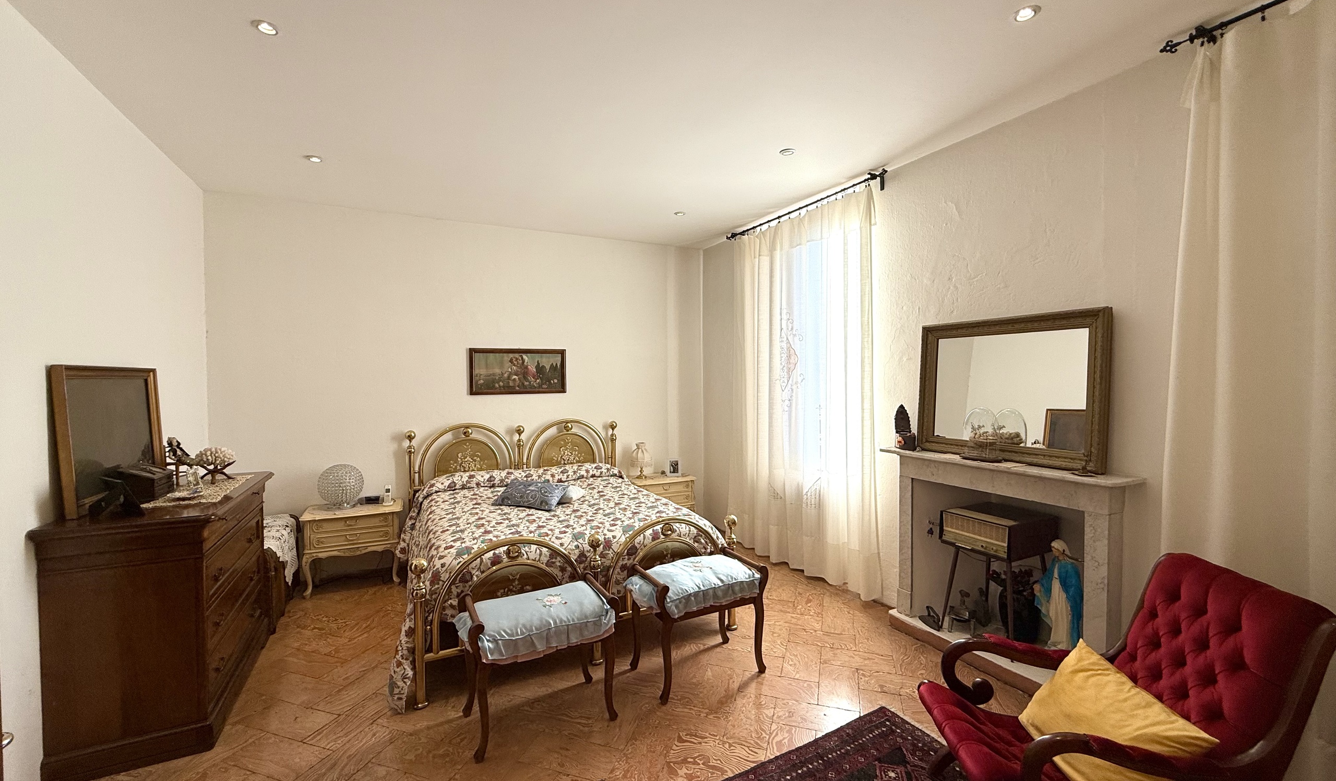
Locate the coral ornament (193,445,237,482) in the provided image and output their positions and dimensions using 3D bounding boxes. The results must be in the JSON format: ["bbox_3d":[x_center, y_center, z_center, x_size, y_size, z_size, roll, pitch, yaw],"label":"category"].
[{"bbox_3d":[-2.424,0.390,2.891,0.170,0.185,0.150,-1,2,-15],"label":"coral ornament"}]

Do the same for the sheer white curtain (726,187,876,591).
[{"bbox_3d":[0.946,0.013,4.166,0.141,2.686,1.613,-1,2,-27],"label":"sheer white curtain"}]

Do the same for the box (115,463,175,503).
[{"bbox_3d":[-2.444,0.424,2.542,0.140,0.137,0.250,-1,2,-26],"label":"box"}]

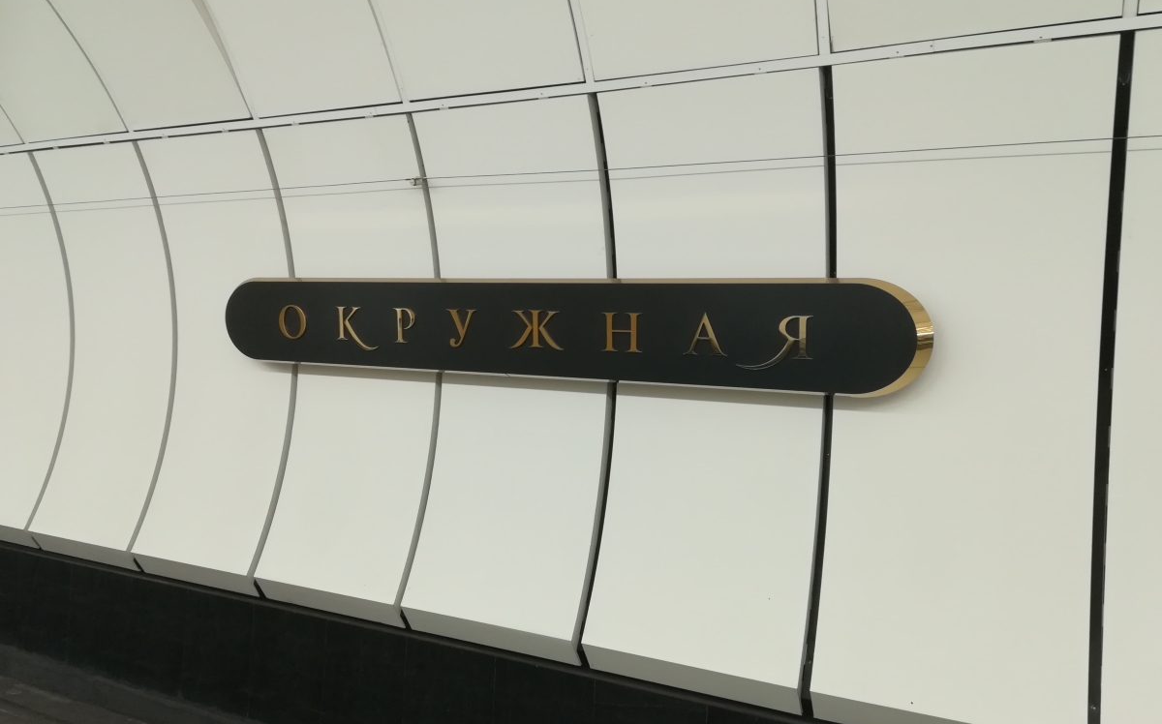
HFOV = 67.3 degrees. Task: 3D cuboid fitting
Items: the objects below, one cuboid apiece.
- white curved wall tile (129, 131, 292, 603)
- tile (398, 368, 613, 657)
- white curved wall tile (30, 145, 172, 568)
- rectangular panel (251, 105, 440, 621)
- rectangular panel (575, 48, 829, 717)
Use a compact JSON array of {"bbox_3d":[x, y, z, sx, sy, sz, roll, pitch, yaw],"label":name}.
[{"bbox_3d":[-2.499,0.011,5.931,1.110,2.999,0.418,3,1,26],"label":"white curved wall tile"},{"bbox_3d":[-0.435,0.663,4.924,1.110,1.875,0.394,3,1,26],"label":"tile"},{"bbox_3d":[-3.538,-0.034,6.444,1.110,2.999,0.418,3,1,26],"label":"white curved wall tile"},{"bbox_3d":[-1.459,0.056,5.417,1.110,2.999,0.418,3,1,26],"label":"rectangular panel"},{"bbox_3d":[0.619,0.147,4.391,1.110,2.999,0.418,3,1,26],"label":"rectangular panel"}]

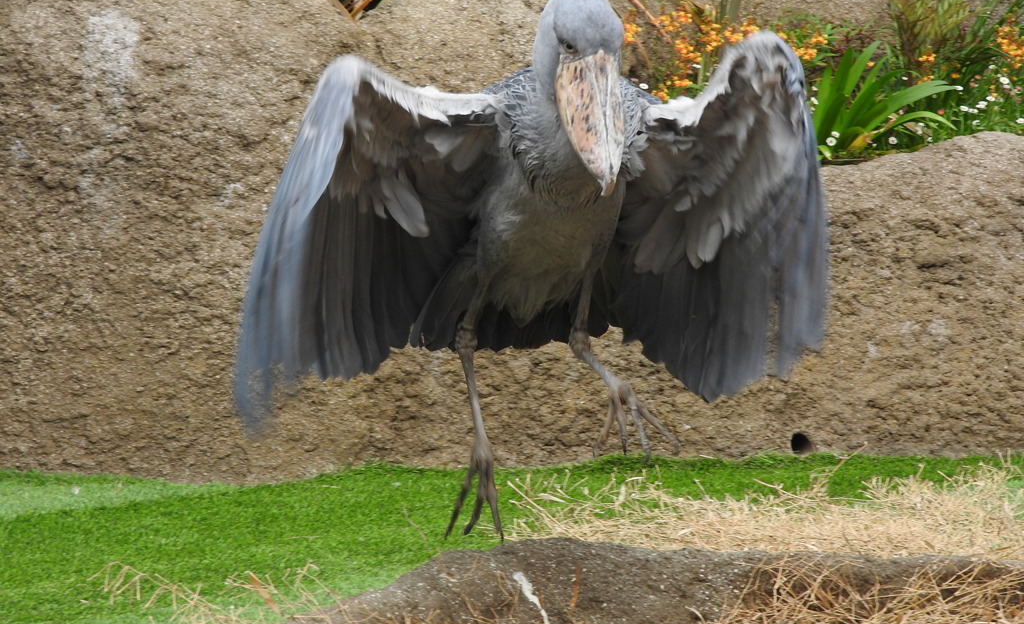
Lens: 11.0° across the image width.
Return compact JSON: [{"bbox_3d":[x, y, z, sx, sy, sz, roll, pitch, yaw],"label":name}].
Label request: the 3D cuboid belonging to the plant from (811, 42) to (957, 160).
[{"bbox_3d":[0.737,-0.427,10.800,0.330,0.230,0.300,0,8,0],"label":"plant"}]

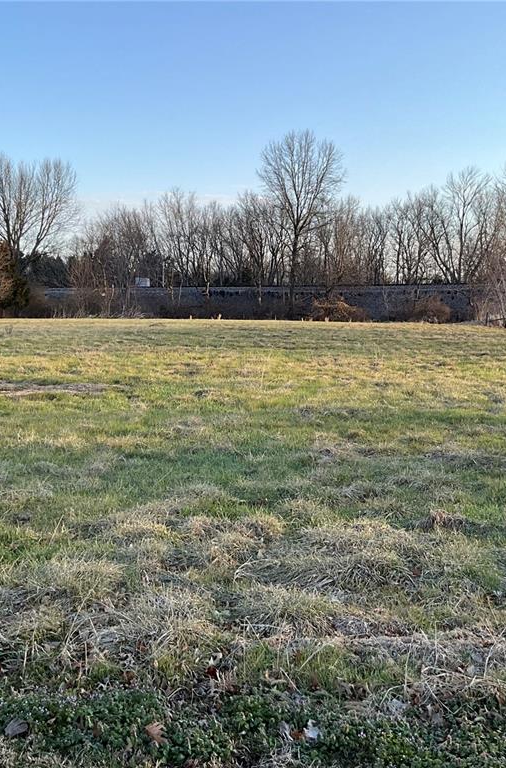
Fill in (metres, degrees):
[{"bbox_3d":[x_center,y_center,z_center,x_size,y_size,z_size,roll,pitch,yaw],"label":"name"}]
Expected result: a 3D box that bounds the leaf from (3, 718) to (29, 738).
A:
[{"bbox_3d":[-0.823,1.199,2.986,0.085,0.024,0.068,-12,24,-30],"label":"leaf"}]

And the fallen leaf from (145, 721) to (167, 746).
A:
[{"bbox_3d":[-0.330,1.202,2.952,0.095,0.022,0.075,16,26,37],"label":"fallen leaf"}]

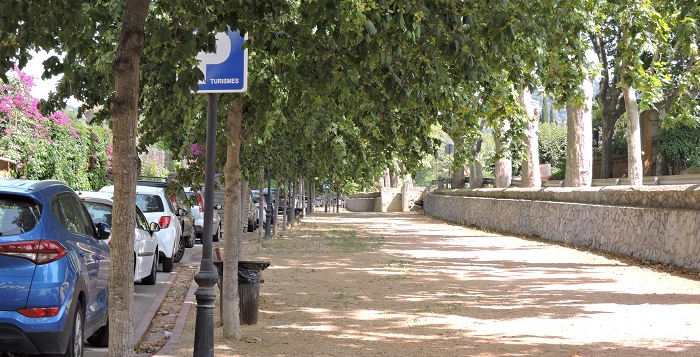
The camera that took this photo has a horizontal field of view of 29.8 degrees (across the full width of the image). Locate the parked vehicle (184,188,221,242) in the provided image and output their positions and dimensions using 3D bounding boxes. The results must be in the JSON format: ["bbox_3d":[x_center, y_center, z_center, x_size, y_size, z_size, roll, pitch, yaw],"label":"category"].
[{"bbox_3d":[-4.840,1.070,38.900,1.780,1.620,4.300,1,-1,-1],"label":"parked vehicle"}]

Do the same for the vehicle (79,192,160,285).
[{"bbox_3d":[-3.950,0.940,20.200,1.730,1.510,4.100,1,-1,-2],"label":"vehicle"}]

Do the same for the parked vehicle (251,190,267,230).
[{"bbox_3d":[-4.200,1.250,53.700,1.760,1.530,4.200,1,-1,-1],"label":"parked vehicle"}]

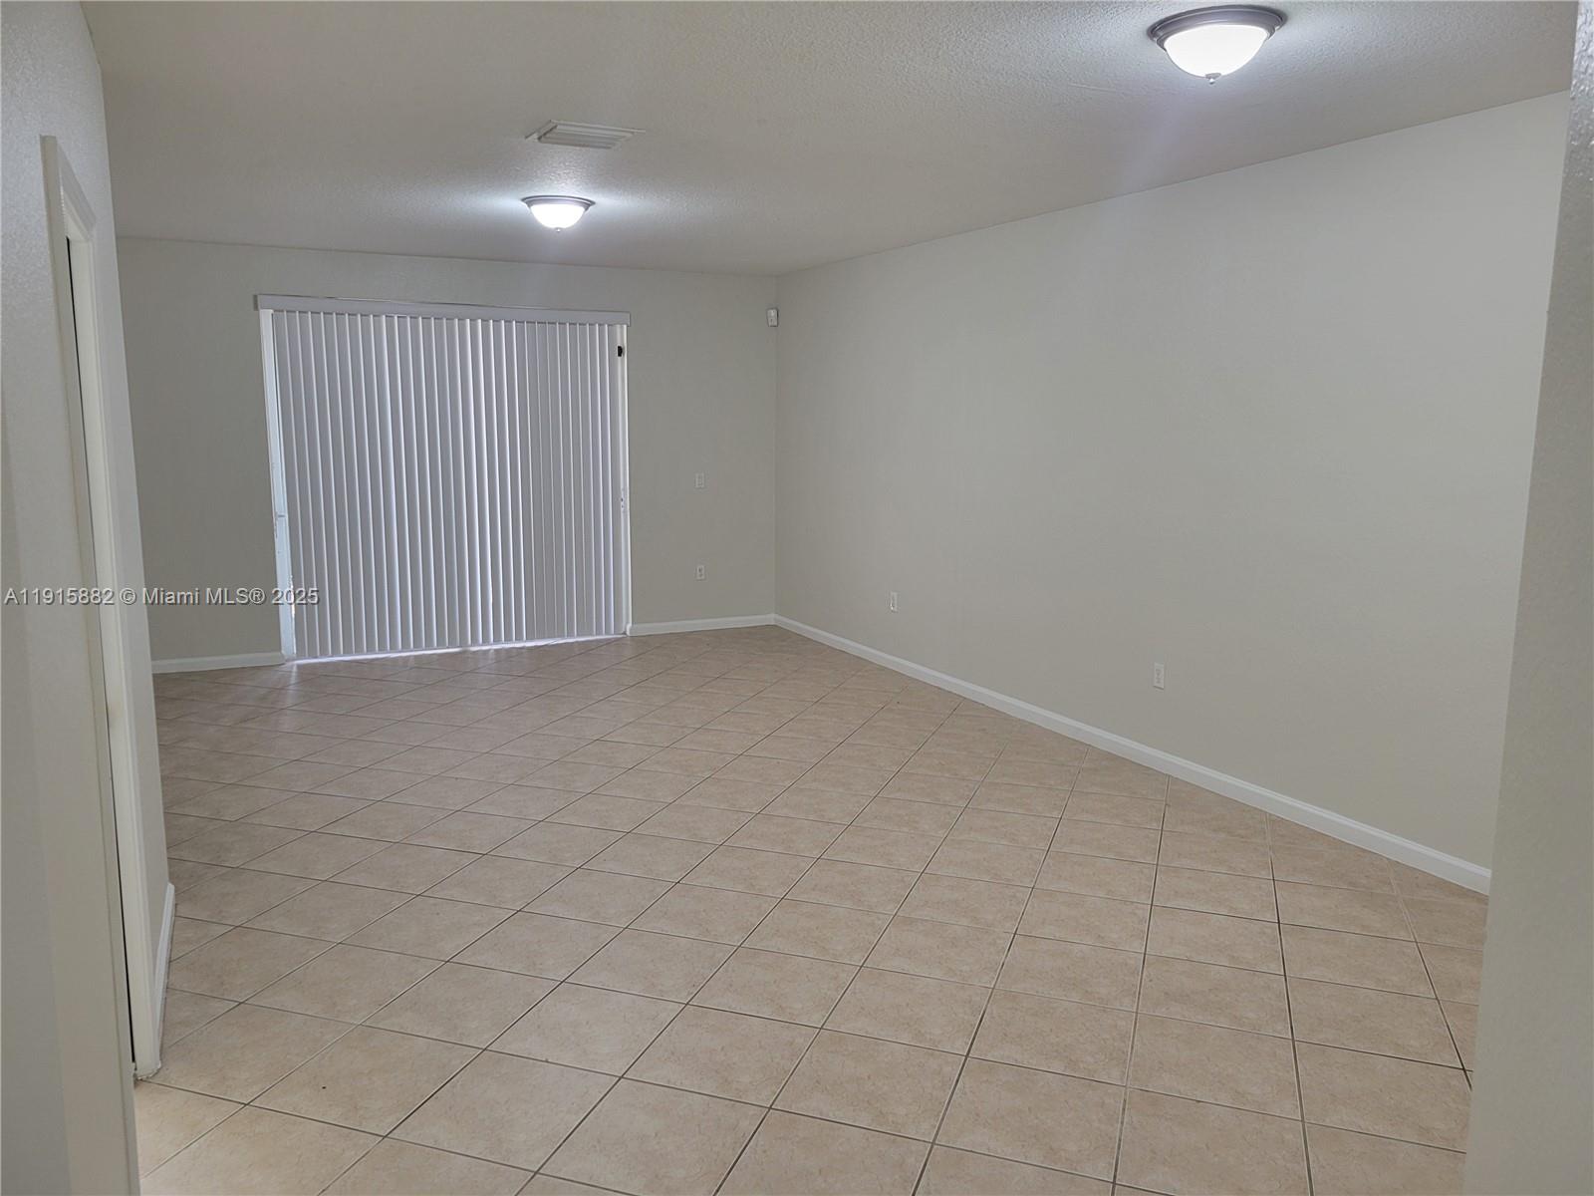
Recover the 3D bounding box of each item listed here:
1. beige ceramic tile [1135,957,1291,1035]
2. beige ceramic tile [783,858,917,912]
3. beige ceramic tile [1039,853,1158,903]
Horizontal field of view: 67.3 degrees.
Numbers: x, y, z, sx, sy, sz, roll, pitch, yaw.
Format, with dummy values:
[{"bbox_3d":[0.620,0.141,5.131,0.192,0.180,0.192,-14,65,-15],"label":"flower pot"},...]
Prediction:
[{"bbox_3d":[1.231,1.173,3.563,0.395,0.010,0.395,3,9,19],"label":"beige ceramic tile"},{"bbox_3d":[0.213,1.037,4.288,0.400,0.010,0.400,3,9,19],"label":"beige ceramic tile"},{"bbox_3d":[1.115,1.036,4.459,0.395,0.010,0.395,3,9,19],"label":"beige ceramic tile"}]

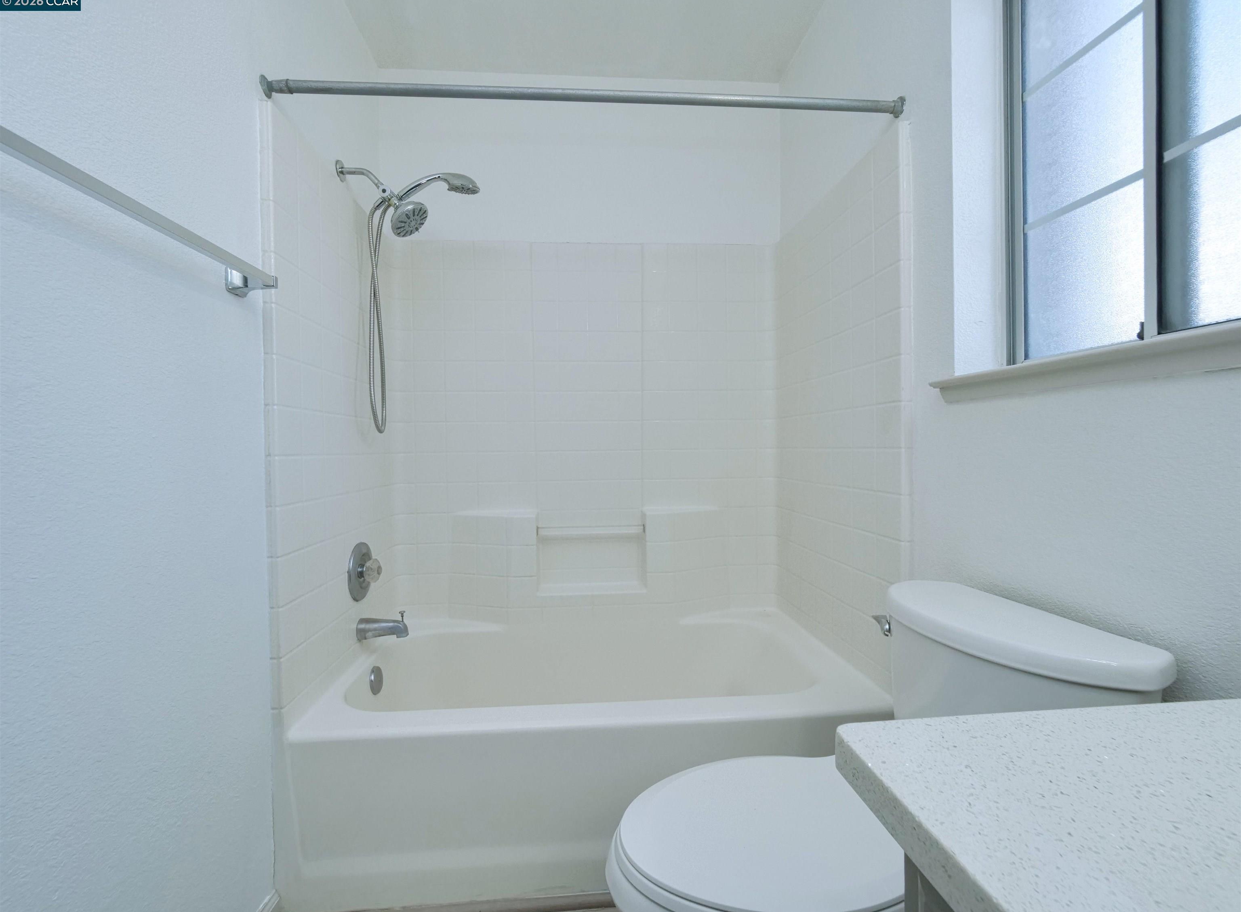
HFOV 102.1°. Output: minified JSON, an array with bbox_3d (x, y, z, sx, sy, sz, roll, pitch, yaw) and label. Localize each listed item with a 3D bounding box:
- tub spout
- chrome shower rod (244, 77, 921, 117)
[{"bbox_3d":[-0.728,0.517,1.529,0.137,0.093,0.058,-1,1,-4],"label":"tub spout"},{"bbox_3d":[-0.056,-0.845,1.183,1.497,0.043,0.043,-1,1,-4],"label":"chrome shower rod"}]

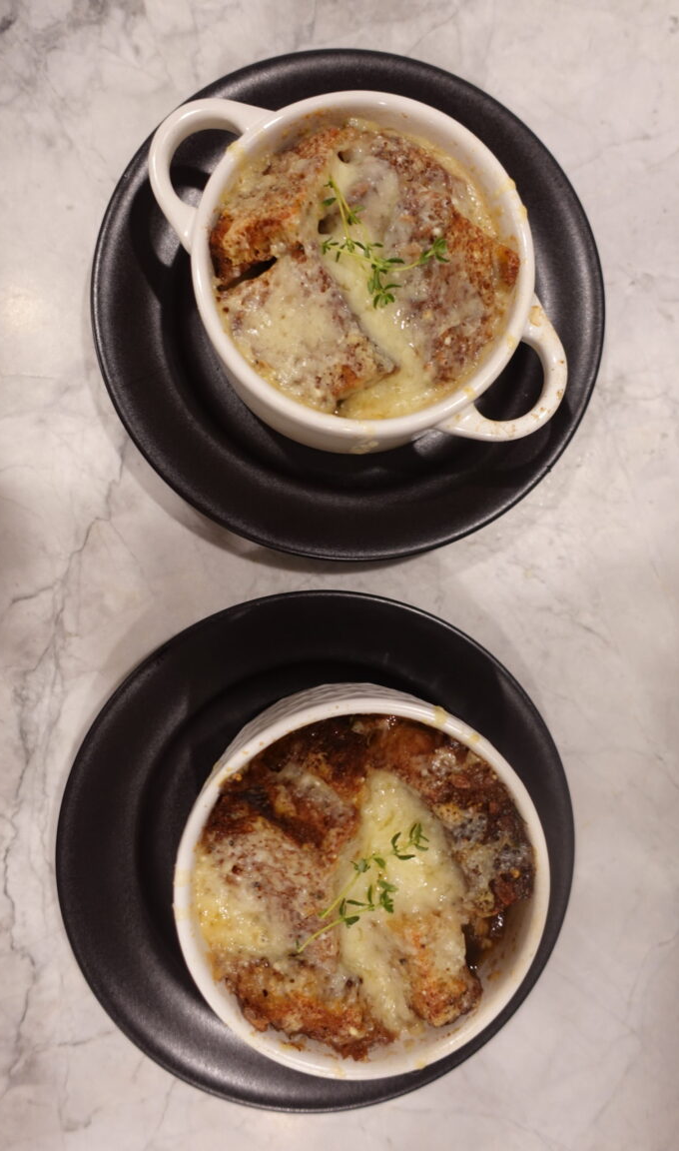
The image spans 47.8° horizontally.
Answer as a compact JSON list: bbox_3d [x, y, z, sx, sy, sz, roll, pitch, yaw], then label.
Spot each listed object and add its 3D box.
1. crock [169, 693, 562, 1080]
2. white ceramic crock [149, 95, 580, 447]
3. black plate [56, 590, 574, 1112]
[{"bbox_3d":[0.006,0.104,0.286,0.126,0.063,0.126,0,90,-5],"label":"crock"},{"bbox_3d":[0.007,-0.107,0.291,0.167,0.058,0.119,37,87,-3],"label":"white ceramic crock"},{"bbox_3d":[-0.008,0.108,0.312,0.205,0.022,0.205,0,90,-5],"label":"black plate"}]

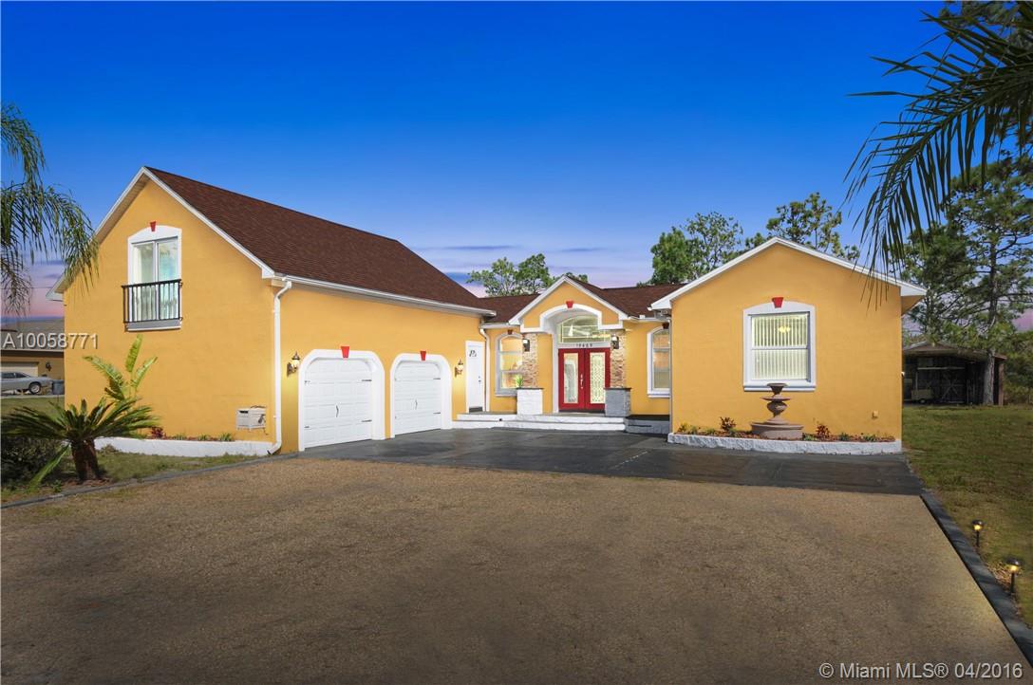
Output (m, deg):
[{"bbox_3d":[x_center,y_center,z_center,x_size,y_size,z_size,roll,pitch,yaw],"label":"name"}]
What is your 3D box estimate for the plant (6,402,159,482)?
[{"bbox_3d":[-6.654,1.453,9.615,2.250,1.250,2.250,-2,-3,27],"label":"plant"}]

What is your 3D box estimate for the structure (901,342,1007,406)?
[{"bbox_3d":[19.734,1.478,30.475,5.200,2.850,5.500,-2,-3,27],"label":"structure"}]

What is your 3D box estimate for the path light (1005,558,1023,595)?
[{"bbox_3d":[3.529,1.660,4.487,0.112,0.245,0.112,-2,-3,27],"label":"path light"}]

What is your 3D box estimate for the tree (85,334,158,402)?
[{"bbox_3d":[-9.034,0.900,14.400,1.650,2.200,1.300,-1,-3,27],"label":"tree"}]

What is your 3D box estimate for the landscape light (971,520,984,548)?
[{"bbox_3d":[4.119,1.711,5.633,0.105,0.240,0.105,-2,-3,27],"label":"landscape light"}]

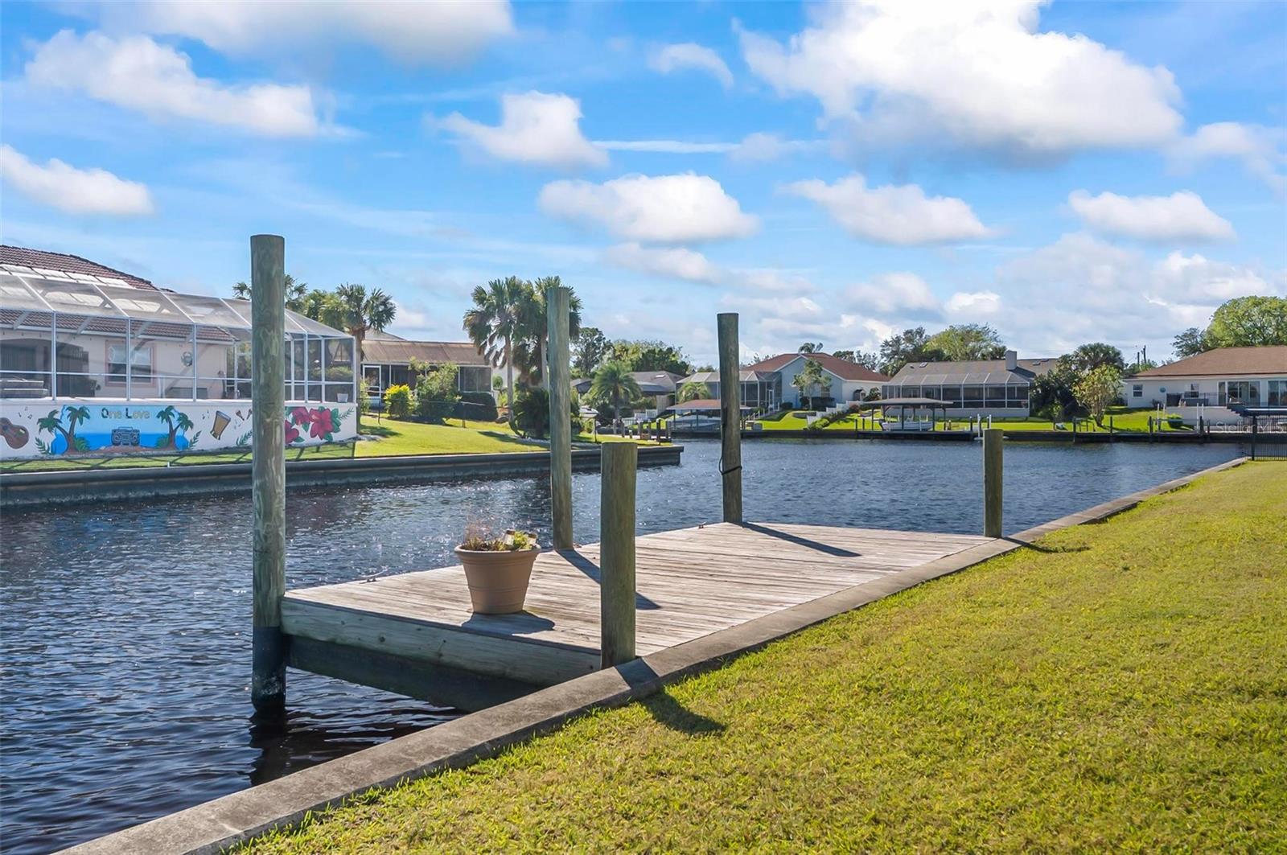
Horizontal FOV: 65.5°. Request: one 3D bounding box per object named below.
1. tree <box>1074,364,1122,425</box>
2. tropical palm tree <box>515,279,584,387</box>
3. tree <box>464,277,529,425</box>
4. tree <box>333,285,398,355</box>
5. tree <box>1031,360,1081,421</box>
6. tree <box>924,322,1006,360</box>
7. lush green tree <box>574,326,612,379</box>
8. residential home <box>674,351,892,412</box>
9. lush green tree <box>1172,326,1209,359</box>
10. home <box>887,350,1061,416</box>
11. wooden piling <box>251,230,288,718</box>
[{"bbox_3d":[44.370,-3.140,97.500,4.700,6.000,4.600,0,1,0],"label":"tree"},{"bbox_3d":[-4.920,-3.960,51.500,3.600,7.500,3.600,0,1,0],"label":"tropical palm tree"},{"bbox_3d":[-7.640,-4.000,52.000,3.500,7.600,3.500,0,1,0],"label":"tree"},{"bbox_3d":[-12.930,-3.580,46.500,3.000,6.200,3.000,0,1,0],"label":"tree"},{"bbox_3d":[42.060,-3.850,102.000,5.200,6.200,5.000,0,1,0],"label":"tree"},{"bbox_3d":[44.410,-8.540,138.000,11.200,12.000,11.000,0,1,0],"label":"tree"},{"bbox_3d":[-7.614,-8.650,147.000,6.200,12.500,6.000,0,1,0],"label":"lush green tree"},{"bbox_3d":[17.200,-5.482,119.500,18.000,6.800,18.500,0,1,36],"label":"residential home"},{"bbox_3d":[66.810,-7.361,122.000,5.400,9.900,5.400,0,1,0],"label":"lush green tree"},{"bbox_3d":[37.200,-4.700,112.000,17.500,7.100,14.000,0,1,30],"label":"home"},{"bbox_3d":[-3.016,0.372,8.050,0.275,3.850,0.275,0,1,0],"label":"wooden piling"}]

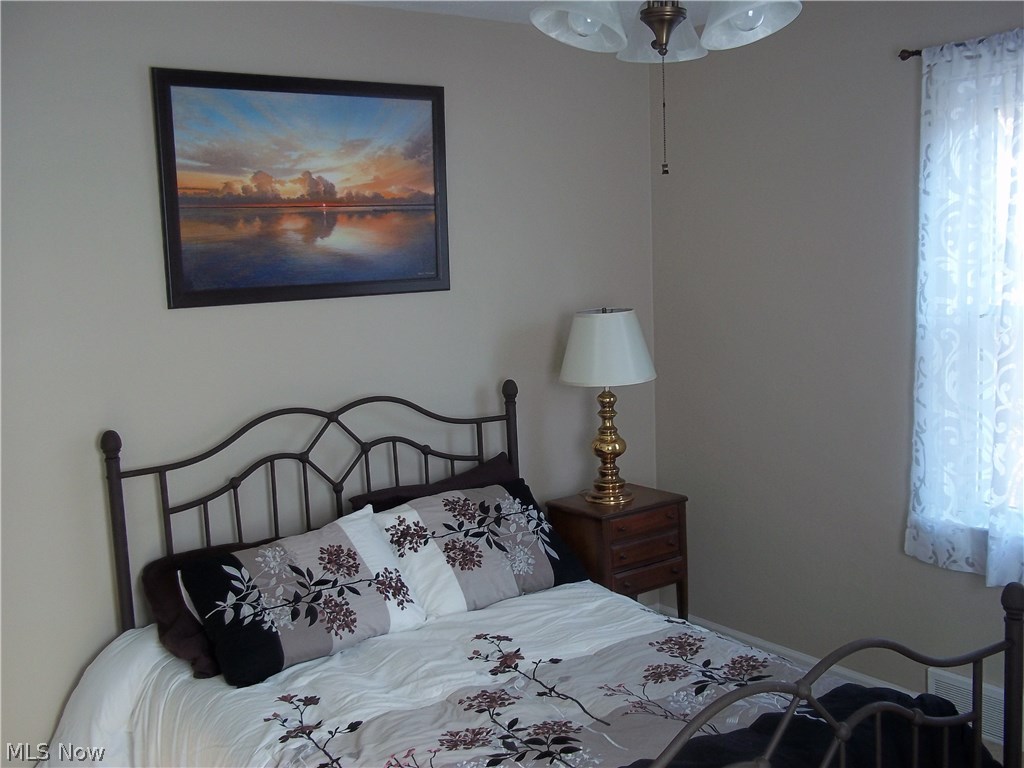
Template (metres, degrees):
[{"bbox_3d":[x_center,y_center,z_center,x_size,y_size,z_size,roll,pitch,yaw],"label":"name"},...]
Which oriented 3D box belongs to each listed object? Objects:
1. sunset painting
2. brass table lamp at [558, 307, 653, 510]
[{"bbox_3d":[-0.635,-0.624,3.440,0.995,0.700,0.035,-7,10,-36],"label":"sunset painting"},{"bbox_3d":[0.362,0.077,4.033,0.370,0.730,0.370,-2,8,0],"label":"brass table lamp"}]

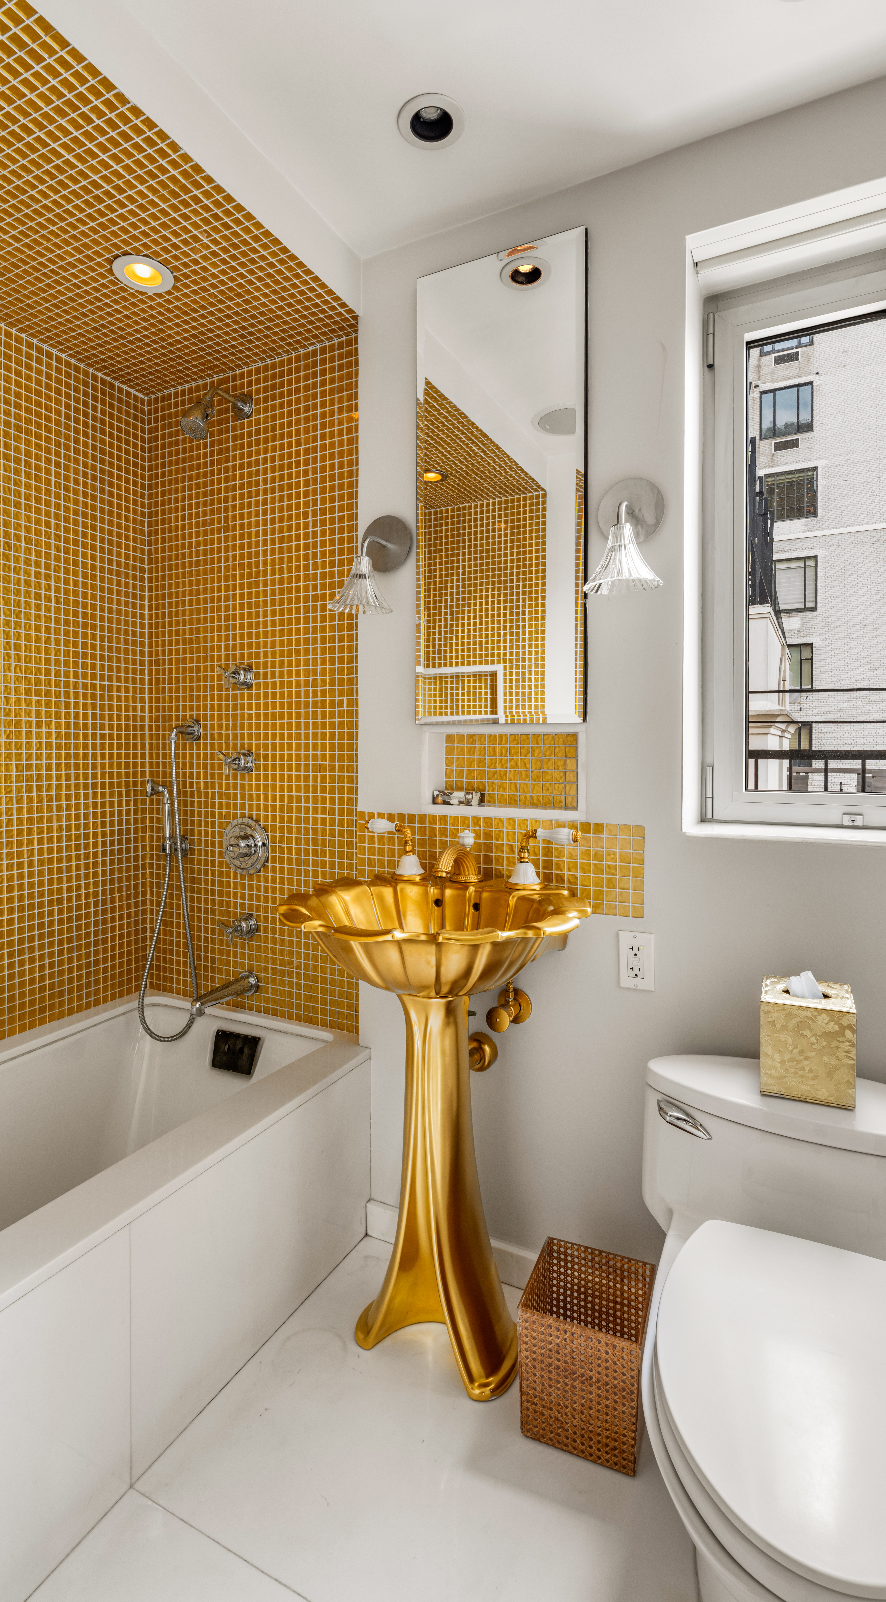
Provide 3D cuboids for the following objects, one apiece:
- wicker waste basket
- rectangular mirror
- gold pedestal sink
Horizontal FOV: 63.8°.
[{"bbox_3d":[0.257,0.957,1.251,0.200,0.212,0.200,1,3,25],"label":"wicker waste basket"},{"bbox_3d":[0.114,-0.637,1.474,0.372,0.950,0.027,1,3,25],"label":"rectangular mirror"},{"bbox_3d":[-0.021,0.624,1.320,0.570,0.870,0.520,1,3,25],"label":"gold pedestal sink"}]

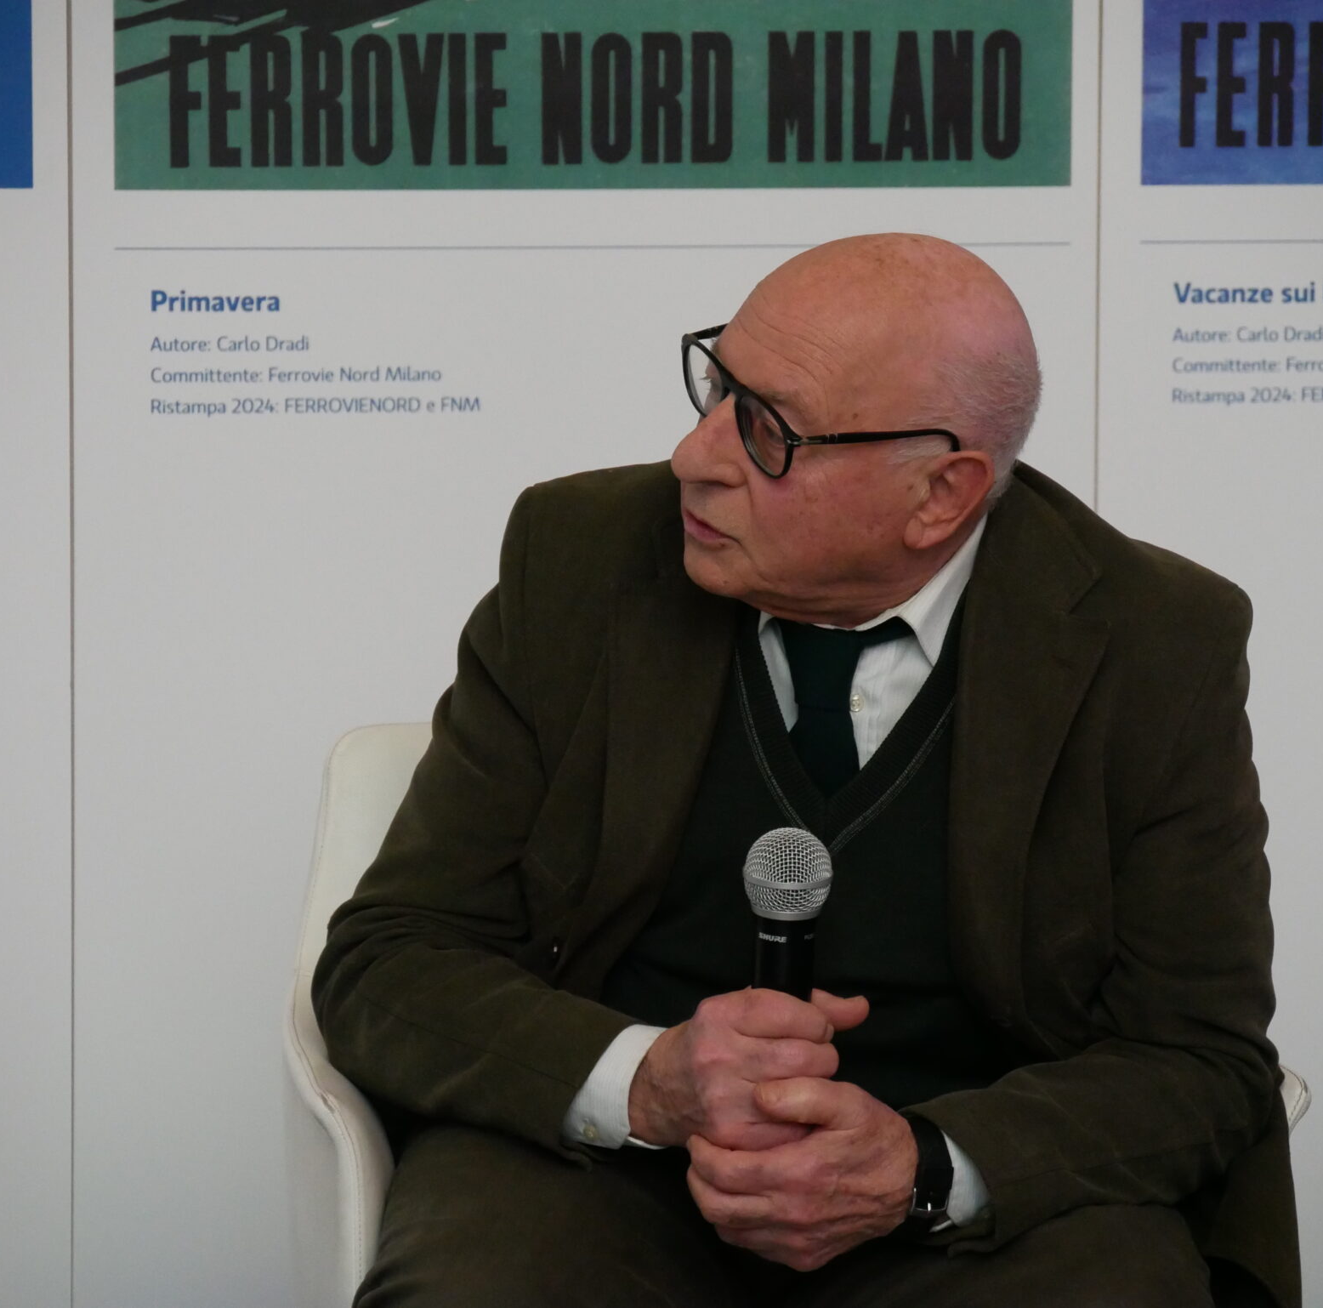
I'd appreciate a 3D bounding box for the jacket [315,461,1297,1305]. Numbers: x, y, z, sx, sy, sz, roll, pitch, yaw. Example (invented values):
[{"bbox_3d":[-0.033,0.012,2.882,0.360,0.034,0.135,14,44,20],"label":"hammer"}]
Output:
[{"bbox_3d":[0.086,0.158,6.120,0.570,0.570,0.450,1,7,10],"label":"jacket"}]

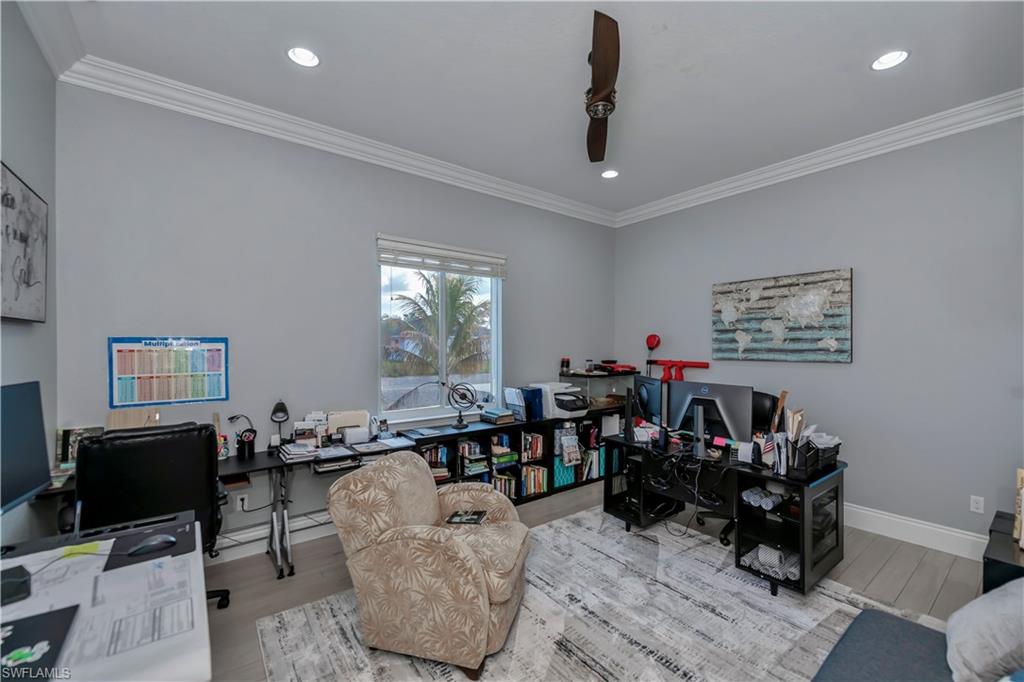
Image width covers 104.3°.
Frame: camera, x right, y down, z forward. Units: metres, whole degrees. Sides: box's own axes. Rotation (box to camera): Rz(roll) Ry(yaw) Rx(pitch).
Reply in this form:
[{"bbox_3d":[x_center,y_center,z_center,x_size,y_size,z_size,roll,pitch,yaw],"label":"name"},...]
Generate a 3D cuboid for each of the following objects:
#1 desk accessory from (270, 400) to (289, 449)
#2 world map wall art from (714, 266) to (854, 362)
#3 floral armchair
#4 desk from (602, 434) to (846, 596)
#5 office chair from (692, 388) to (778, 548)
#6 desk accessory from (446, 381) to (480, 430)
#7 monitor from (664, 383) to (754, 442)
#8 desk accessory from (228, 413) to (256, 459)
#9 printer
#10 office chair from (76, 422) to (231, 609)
[{"bbox_3d":[-1.672,0.624,2.841,0.140,0.370,0.180,0,0,-42],"label":"desk accessory"},{"bbox_3d":[2.486,-0.196,3.790,0.035,0.785,1.155,0,0,-36],"label":"world map wall art"},{"bbox_3d":[-0.428,1.105,2.263,0.950,0.880,0.760,0,0,16],"label":"floral armchair"},{"bbox_3d":[1.513,1.189,3.044,0.730,0.730,1.470,0,0,-36],"label":"desk"},{"bbox_3d":[1.839,0.995,3.234,0.660,1.120,0.620,0,0,-36],"label":"office chair"},{"bbox_3d":[-0.466,0.570,3.614,0.330,0.430,0.250,0,0,-7],"label":"desk accessory"},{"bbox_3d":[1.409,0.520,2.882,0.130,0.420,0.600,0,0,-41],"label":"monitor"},{"bbox_3d":[-1.835,0.653,2.709,0.180,0.300,0.140,0,0,-36],"label":"desk accessory"},{"bbox_3d":[0.505,0.639,4.277,0.460,0.300,0.420,0,0,-36],"label":"printer"},{"bbox_3d":[-1.820,0.976,2.025,0.640,1.130,0.700,0,0,-36],"label":"office chair"}]

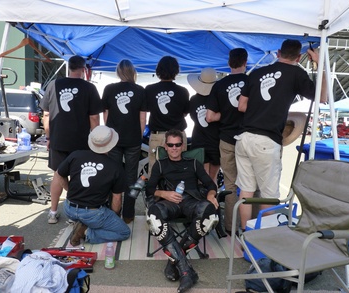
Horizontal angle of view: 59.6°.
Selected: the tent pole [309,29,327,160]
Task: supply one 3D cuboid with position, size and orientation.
[{"bbox_3d":[1.266,-0.067,2.768,0.042,1.950,0.042,3,5,0],"label":"tent pole"}]

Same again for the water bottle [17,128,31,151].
[{"bbox_3d":[-1.845,-0.086,3.750,0.165,0.280,0.165,2,4,0],"label":"water bottle"}]

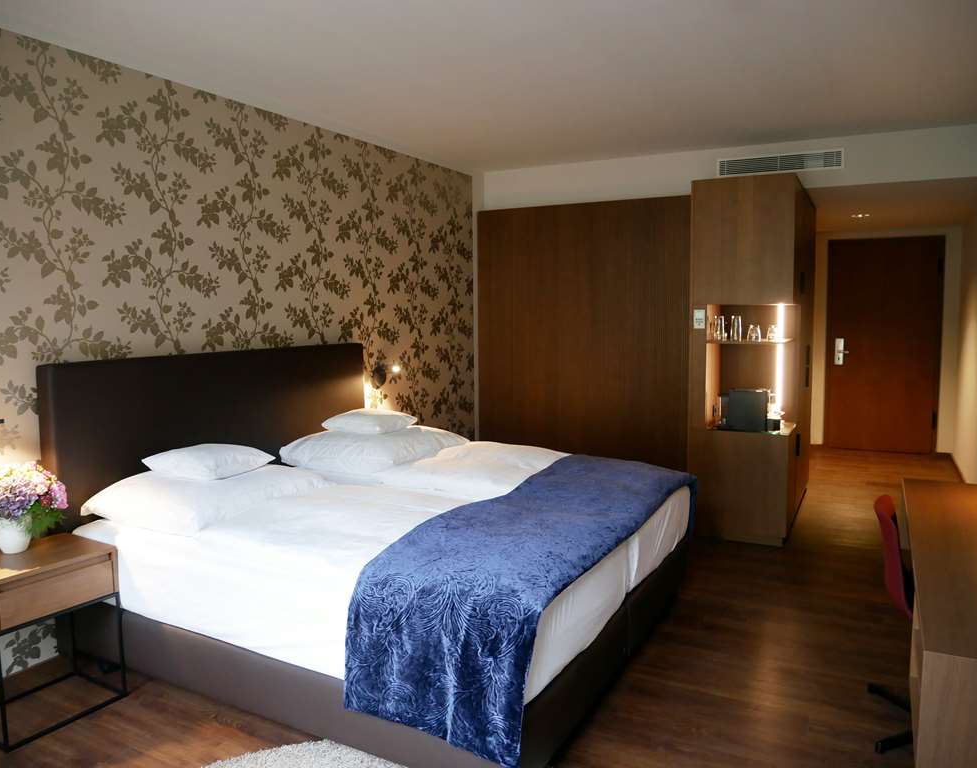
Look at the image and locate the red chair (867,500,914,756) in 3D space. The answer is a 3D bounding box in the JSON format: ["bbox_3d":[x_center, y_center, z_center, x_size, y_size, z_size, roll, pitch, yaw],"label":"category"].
[{"bbox_3d":[1.577,0.810,2.395,0.540,0.820,0.500,3,7,29],"label":"red chair"}]

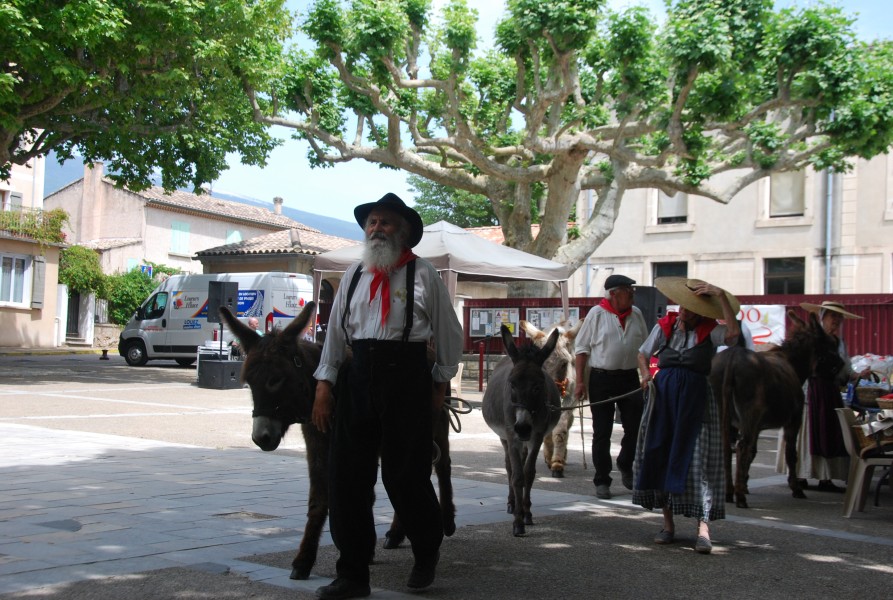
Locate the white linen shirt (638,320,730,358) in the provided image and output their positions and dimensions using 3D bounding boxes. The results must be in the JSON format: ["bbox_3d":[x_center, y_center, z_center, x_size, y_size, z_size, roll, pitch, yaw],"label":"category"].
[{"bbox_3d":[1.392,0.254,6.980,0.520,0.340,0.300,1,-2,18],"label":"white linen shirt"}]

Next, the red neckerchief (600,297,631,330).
[{"bbox_3d":[1.313,0.105,9.270,0.230,0.260,0.200,3,-2,-18],"label":"red neckerchief"}]

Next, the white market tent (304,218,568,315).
[{"bbox_3d":[-0.122,0.221,19.863,3.000,3.100,3.000,0,-3,42],"label":"white market tent"}]

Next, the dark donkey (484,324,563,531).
[{"bbox_3d":[0.491,0.806,7.776,0.510,1.280,1.620,2,-2,2],"label":"dark donkey"}]

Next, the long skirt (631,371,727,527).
[{"bbox_3d":[1.367,0.851,7.030,0.510,0.890,0.460,1,-2,18],"label":"long skirt"}]

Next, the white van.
[{"bbox_3d":[-6.313,0.579,32.900,5.400,2.500,2.100,1,-2,30],"label":"white van"}]

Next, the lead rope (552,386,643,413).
[{"bbox_3d":[0.890,0.590,7.080,0.530,0.160,0.150,1,-2,20],"label":"lead rope"}]

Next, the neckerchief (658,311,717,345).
[{"bbox_3d":[1.409,0.161,6.980,0.330,0.200,0.270,1,-2,18],"label":"neckerchief"}]

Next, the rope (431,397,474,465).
[{"bbox_3d":[0.028,0.604,5.520,0.200,0.310,0.160,2,-2,-12],"label":"rope"}]

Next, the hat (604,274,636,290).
[{"bbox_3d":[1.351,-0.136,9.270,0.260,0.120,0.230,0,-3,41],"label":"hat"}]

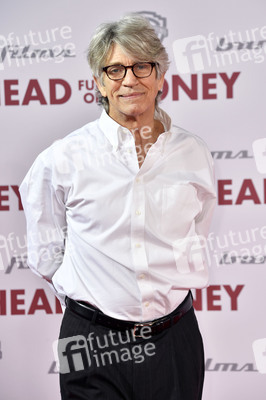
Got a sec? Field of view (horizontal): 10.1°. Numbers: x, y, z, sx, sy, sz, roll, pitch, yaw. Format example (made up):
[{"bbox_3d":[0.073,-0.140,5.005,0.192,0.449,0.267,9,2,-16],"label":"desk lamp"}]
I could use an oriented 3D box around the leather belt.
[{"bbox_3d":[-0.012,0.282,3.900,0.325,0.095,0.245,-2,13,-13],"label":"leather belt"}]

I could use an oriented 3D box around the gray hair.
[{"bbox_3d":[-0.012,-0.353,3.880,0.210,0.250,0.235,-5,-3,4],"label":"gray hair"}]

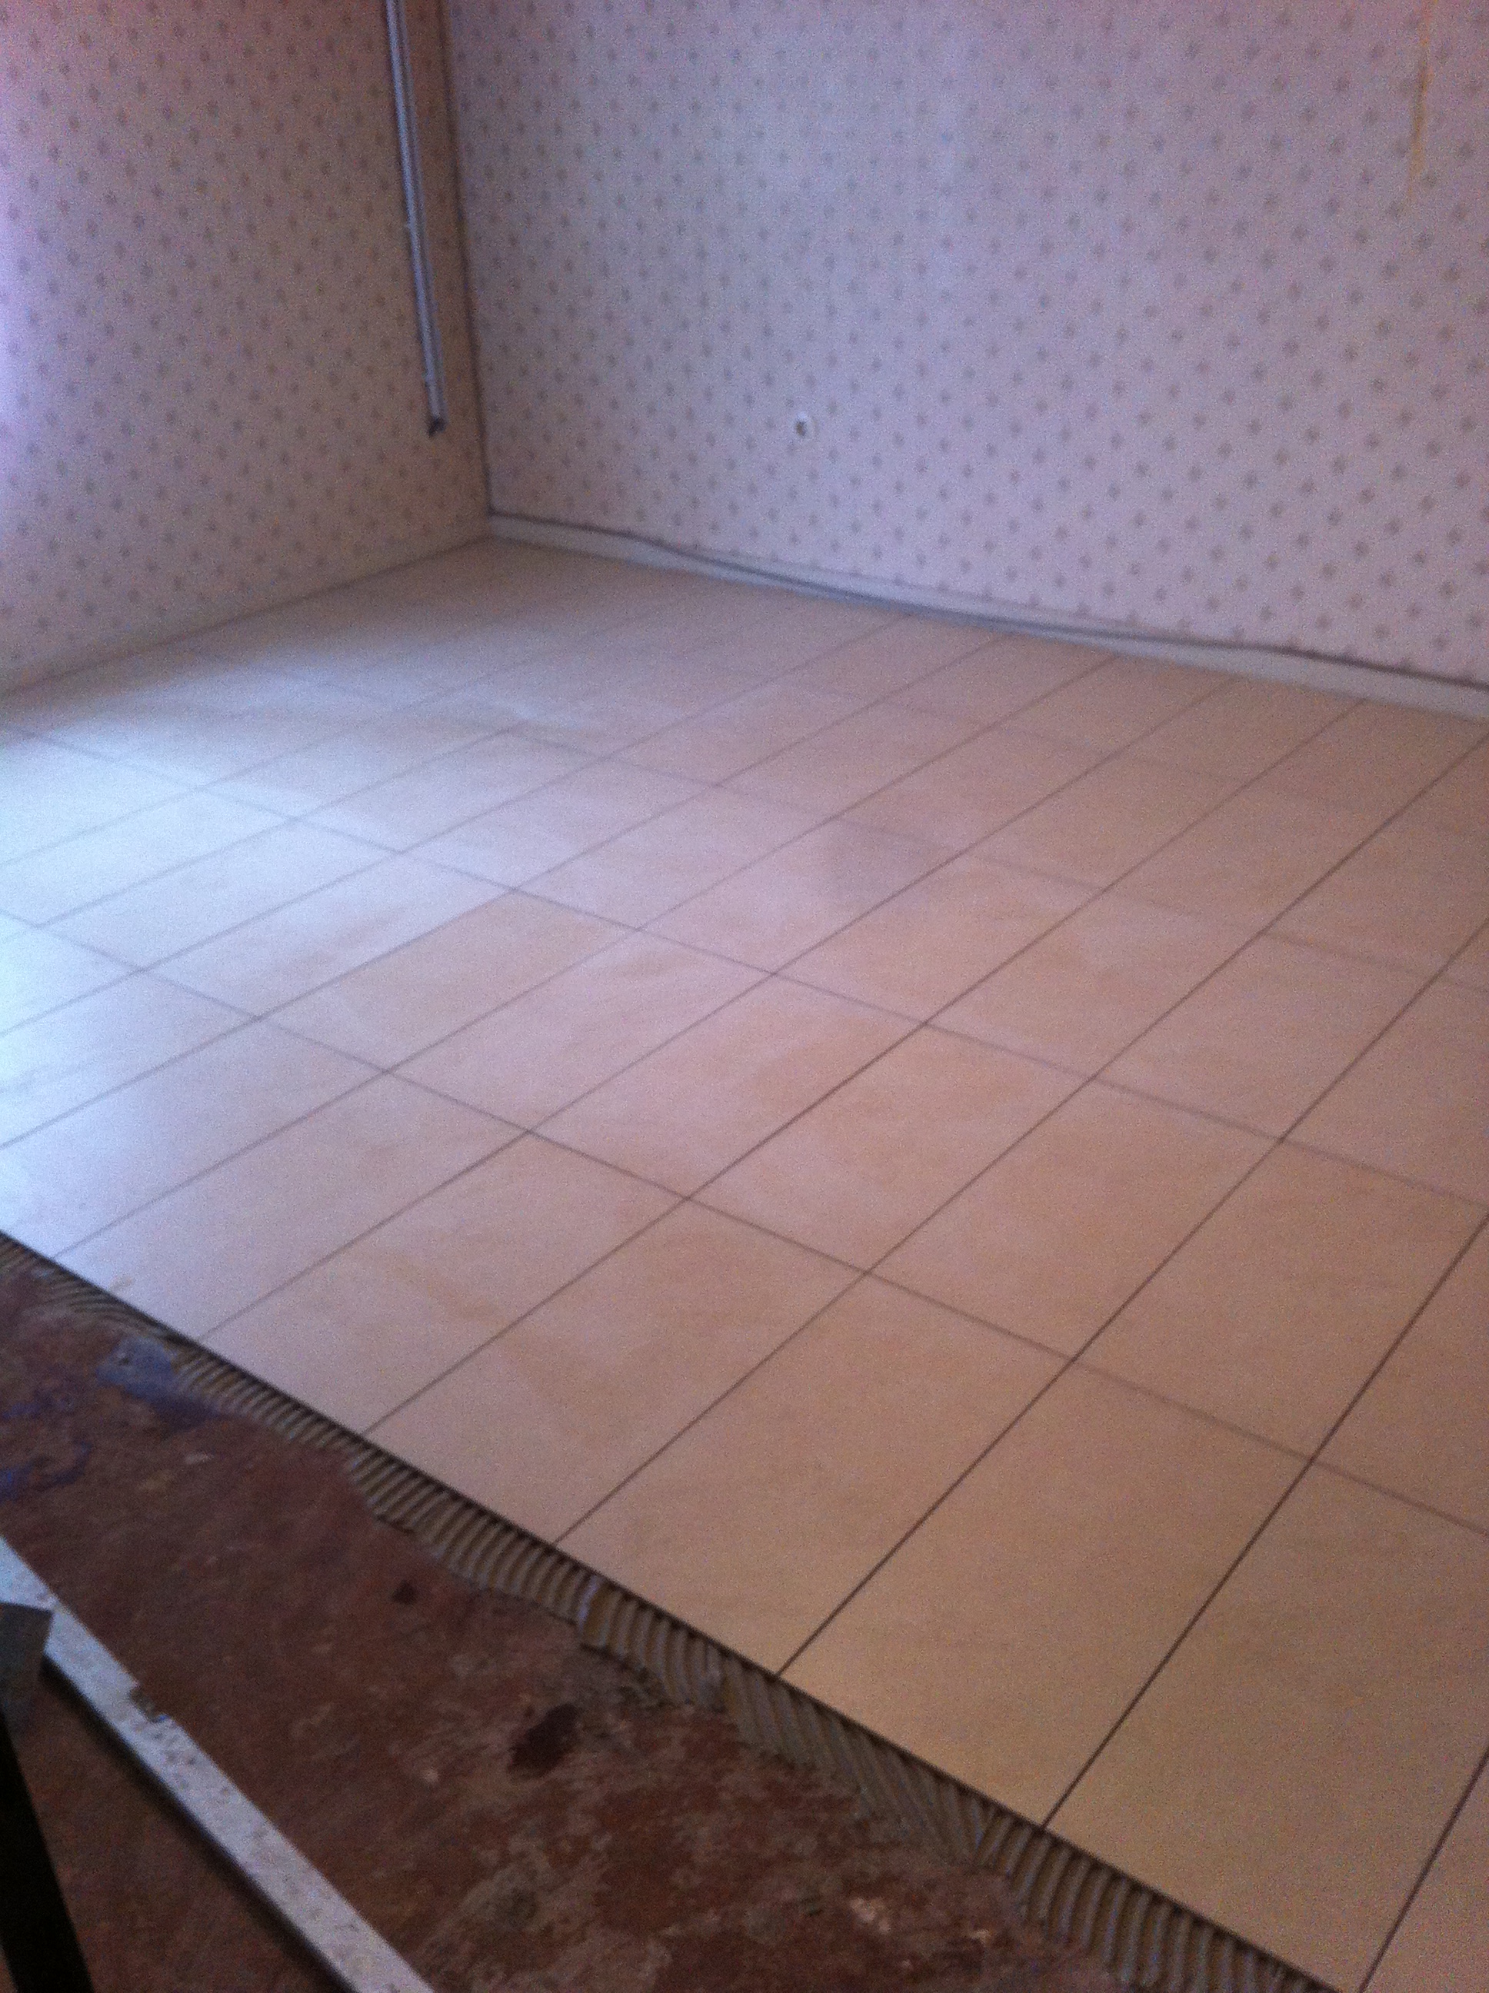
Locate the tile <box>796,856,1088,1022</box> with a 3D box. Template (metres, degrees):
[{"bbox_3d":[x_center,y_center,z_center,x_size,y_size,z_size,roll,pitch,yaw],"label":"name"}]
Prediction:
[{"bbox_3d":[0.360,-0.108,3.523,0.300,0.010,0.600,19,34,33],"label":"tile"}]

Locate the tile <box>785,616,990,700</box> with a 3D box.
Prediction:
[{"bbox_3d":[0.353,-0.806,4.835,0.300,0.010,0.573,18,34,33],"label":"tile"}]

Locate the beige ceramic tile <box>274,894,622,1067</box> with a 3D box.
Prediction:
[{"bbox_3d":[-0.488,-0.036,3.407,0.300,0.010,0.600,18,34,33],"label":"beige ceramic tile"}]

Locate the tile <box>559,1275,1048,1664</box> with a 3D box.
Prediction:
[{"bbox_3d":[0.097,0.527,2.347,0.300,0.010,0.600,19,34,33],"label":"tile"}]

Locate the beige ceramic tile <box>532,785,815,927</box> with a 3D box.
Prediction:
[{"bbox_3d":[-0.122,-0.270,3.847,0.300,0.010,0.600,19,34,33],"label":"beige ceramic tile"}]

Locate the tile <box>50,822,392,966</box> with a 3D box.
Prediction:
[{"bbox_3d":[-0.971,-0.197,3.761,0.300,0.010,0.600,19,34,33],"label":"tile"}]

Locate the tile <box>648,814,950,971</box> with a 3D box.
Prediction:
[{"bbox_3d":[0.120,-0.190,3.689,0.300,0.010,0.600,19,34,33],"label":"tile"}]

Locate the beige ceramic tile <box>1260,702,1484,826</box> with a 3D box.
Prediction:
[{"bbox_3d":[1.325,-0.498,4.185,0.300,0.010,0.585,18,34,33],"label":"beige ceramic tile"}]

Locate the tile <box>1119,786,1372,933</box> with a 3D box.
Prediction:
[{"bbox_3d":[0.967,-0.263,3.766,0.300,0.010,0.600,19,34,33],"label":"tile"}]

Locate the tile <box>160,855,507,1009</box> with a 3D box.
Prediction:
[{"bbox_3d":[-0.725,-0.117,3.576,0.300,0.010,0.600,18,34,33],"label":"tile"}]

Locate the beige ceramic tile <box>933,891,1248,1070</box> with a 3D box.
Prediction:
[{"bbox_3d":[0.590,-0.028,3.326,0.300,0.010,0.600,18,34,33],"label":"beige ceramic tile"}]

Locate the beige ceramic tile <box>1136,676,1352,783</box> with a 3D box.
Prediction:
[{"bbox_3d":[1.103,-0.582,4.370,0.300,0.010,0.600,19,34,33],"label":"beige ceramic tile"}]

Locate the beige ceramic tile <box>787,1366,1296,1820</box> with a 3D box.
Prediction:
[{"bbox_3d":[0.335,0.601,2.134,0.300,0.010,0.600,18,34,33],"label":"beige ceramic tile"}]

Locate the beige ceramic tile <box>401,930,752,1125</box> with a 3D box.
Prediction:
[{"bbox_3d":[-0.251,0.044,3.238,0.300,0.010,0.600,18,34,33],"label":"beige ceramic tile"}]

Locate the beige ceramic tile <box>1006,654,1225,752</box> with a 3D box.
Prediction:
[{"bbox_3d":[0.848,-0.656,4.506,0.300,0.010,0.570,19,34,33],"label":"beige ceramic tile"}]

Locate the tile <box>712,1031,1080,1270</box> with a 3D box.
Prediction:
[{"bbox_3d":[0.227,0.210,2.930,0.300,0.010,0.600,19,34,33],"label":"tile"}]

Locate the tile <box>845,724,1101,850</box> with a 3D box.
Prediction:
[{"bbox_3d":[0.487,-0.425,4.098,0.300,0.010,0.600,19,34,33],"label":"tile"}]

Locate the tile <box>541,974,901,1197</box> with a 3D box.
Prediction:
[{"bbox_3d":[-0.013,0.129,3.097,0.300,0.010,0.600,19,34,33],"label":"tile"}]

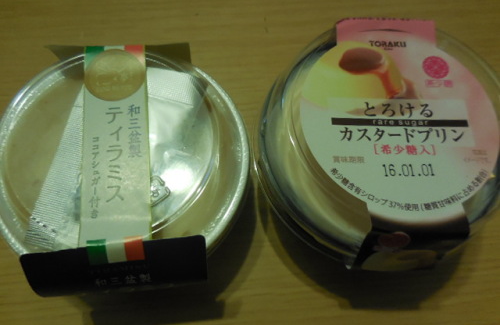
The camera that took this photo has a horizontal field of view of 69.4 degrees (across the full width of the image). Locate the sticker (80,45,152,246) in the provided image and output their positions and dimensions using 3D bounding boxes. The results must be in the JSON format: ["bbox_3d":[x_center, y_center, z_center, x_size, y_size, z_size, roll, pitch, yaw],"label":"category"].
[{"bbox_3d":[-0.052,-0.010,0.140,0.025,0.003,0.082,-5,73,-6],"label":"sticker"}]

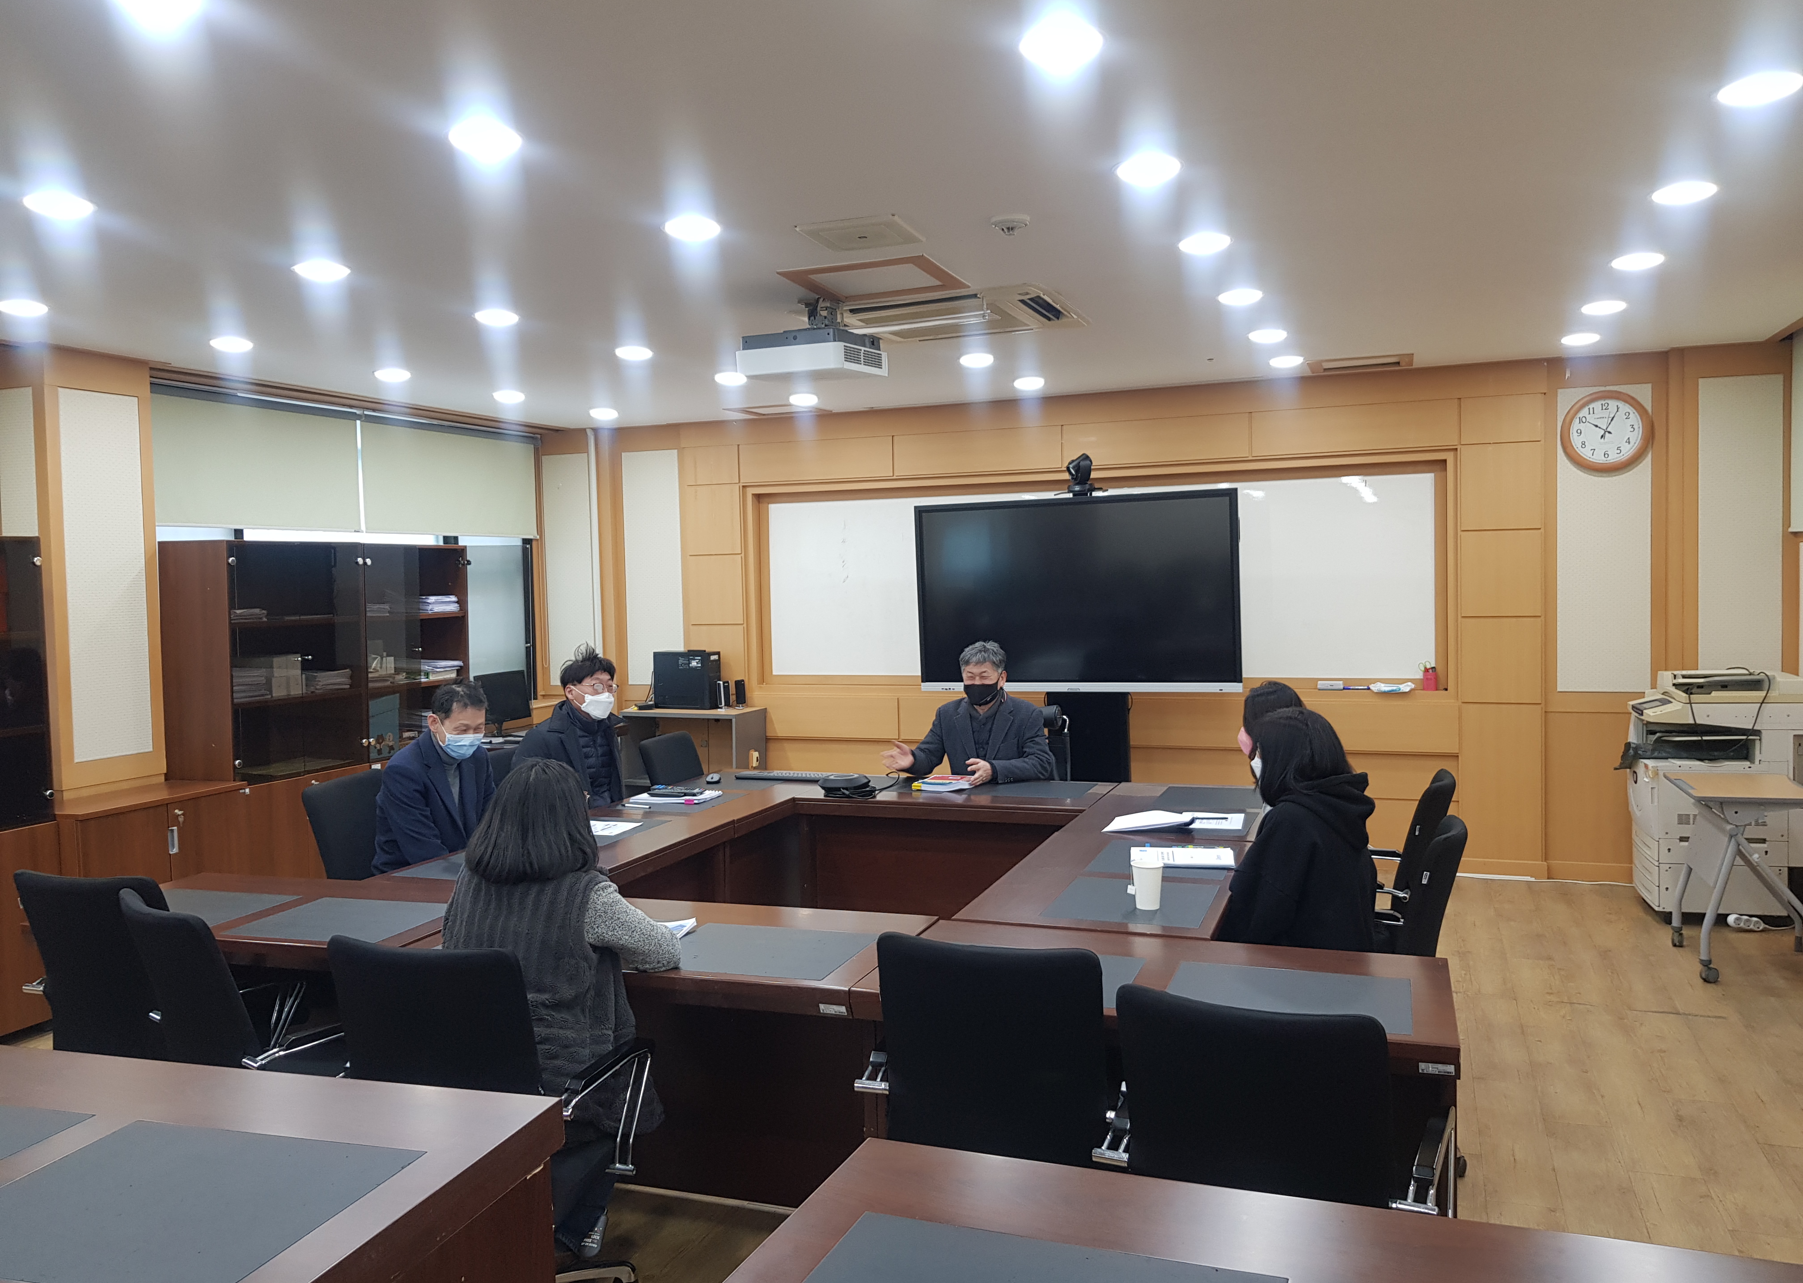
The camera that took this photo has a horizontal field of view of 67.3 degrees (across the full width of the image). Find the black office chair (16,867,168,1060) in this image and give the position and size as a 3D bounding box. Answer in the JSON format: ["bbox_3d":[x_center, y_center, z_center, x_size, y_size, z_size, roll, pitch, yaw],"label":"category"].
[{"bbox_3d":[-1.921,1.040,3.661,0.600,0.920,0.600,0,2,20],"label":"black office chair"}]

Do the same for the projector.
[{"bbox_3d":[-0.313,-1.001,4.770,0.405,0.130,0.380,0,3,21],"label":"projector"}]

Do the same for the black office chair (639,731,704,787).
[{"bbox_3d":[-0.822,0.887,6.073,0.600,0.900,0.580,0,3,21],"label":"black office chair"}]

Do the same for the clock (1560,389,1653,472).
[{"bbox_3d":[3.466,-1.035,6.660,0.399,0.399,0.050,0,3,21],"label":"clock"}]

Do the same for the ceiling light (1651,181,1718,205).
[{"bbox_3d":[2.110,-1.200,3.645,0.175,0.030,0.175,0,3,21],"label":"ceiling light"}]

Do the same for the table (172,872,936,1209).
[{"bbox_3d":[-1.148,1.110,3.614,2.420,0.740,0.620,0,3,19],"label":"table"}]

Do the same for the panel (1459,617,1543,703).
[{"bbox_3d":[3.014,0.091,6.805,0.374,0.435,0.025,0,3,21],"label":"panel"}]

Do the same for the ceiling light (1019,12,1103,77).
[{"bbox_3d":[0.306,-1.140,2.588,0.155,0.030,0.155,0,3,21],"label":"ceiling light"}]

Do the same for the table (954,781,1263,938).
[{"bbox_3d":[0.836,1.014,4.418,0.660,0.735,2.250,0,3,21],"label":"table"}]

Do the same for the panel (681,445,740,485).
[{"bbox_3d":[-1.176,-1.086,8.381,0.390,0.236,0.030,0,3,21],"label":"panel"}]

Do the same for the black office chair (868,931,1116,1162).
[{"bbox_3d":[0.283,1.024,2.882,0.580,0.910,0.600,0,3,23],"label":"black office chair"}]

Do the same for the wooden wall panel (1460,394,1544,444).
[{"bbox_3d":[2.990,-1.100,6.741,0.375,0.243,0.025,0,3,21],"label":"wooden wall panel"}]

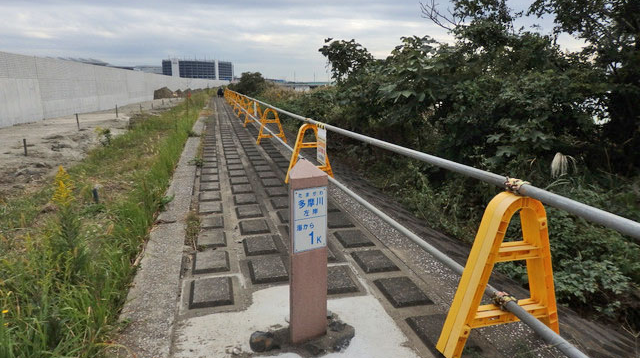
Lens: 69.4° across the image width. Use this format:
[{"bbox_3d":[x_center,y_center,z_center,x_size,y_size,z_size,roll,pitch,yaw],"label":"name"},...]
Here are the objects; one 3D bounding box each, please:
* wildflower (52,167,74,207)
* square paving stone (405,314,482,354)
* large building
[{"bbox_3d":[-1.665,0.042,3.000,0.140,0.250,0.140,0,12,0],"label":"wildflower"},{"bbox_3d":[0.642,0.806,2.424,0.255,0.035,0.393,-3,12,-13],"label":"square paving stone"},{"bbox_3d":[-141.043,-122.696,530.000,76.000,28.000,40.000,-4,12,-17],"label":"large building"}]

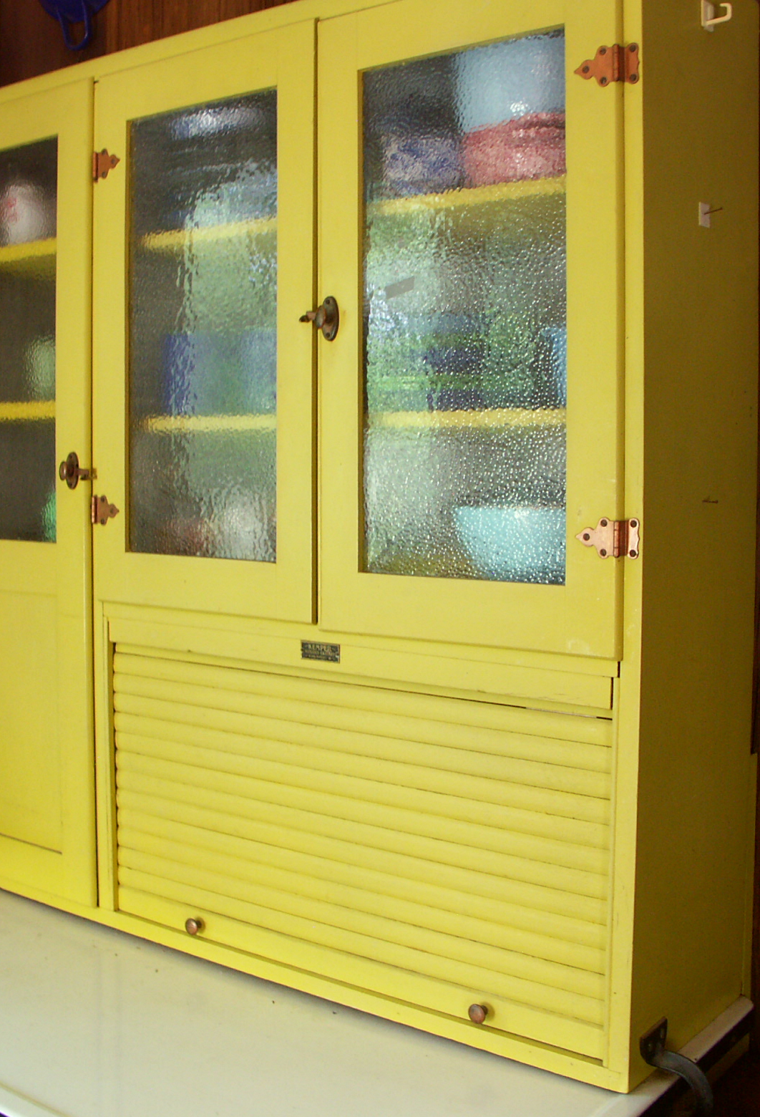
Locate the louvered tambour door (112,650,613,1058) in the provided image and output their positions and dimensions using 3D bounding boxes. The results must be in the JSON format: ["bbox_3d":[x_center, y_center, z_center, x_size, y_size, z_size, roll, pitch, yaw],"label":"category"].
[{"bbox_3d":[-0.061,0.276,1.244,0.651,0.310,0.030,3,4,37],"label":"louvered tambour door"}]

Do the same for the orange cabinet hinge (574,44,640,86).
[{"bbox_3d":[0.191,-0.413,1.014,0.060,0.034,0.014,3,4,37],"label":"orange cabinet hinge"}]

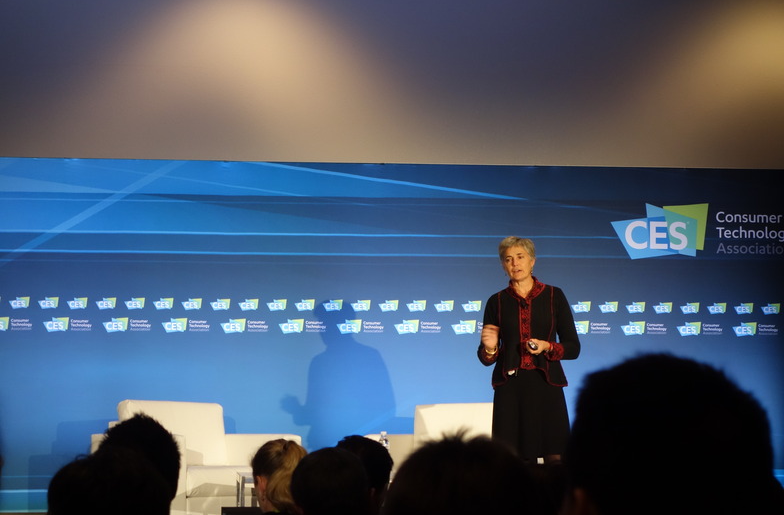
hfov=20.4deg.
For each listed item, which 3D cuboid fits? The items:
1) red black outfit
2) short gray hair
[{"bbox_3d":[0.701,0.567,11.180,0.530,0.930,0.360,0,-4,5],"label":"red black outfit"},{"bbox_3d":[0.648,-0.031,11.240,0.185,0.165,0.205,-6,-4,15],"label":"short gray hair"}]

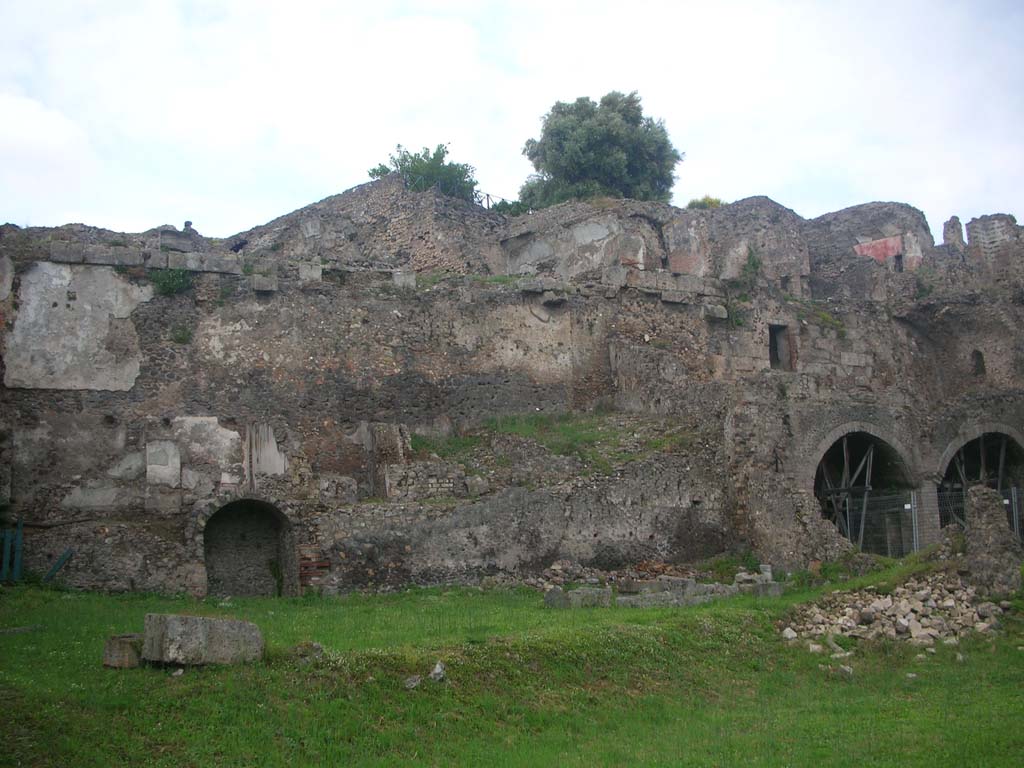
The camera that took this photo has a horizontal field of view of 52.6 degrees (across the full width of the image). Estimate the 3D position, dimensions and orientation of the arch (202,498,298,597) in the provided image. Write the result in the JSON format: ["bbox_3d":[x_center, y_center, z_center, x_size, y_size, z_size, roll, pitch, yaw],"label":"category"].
[{"bbox_3d":[-6.948,4.358,27.511,2.500,2.600,1.100,2,-9,-17],"label":"arch"}]

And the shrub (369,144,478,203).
[{"bbox_3d":[-3.219,-7.656,37.657,4.000,2.200,3.000,2,-9,-17],"label":"shrub"}]

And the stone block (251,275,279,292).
[{"bbox_3d":[-7.429,-2.950,30.951,0.788,0.449,0.550,2,-8,-23],"label":"stone block"}]

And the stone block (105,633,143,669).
[{"bbox_3d":[-4.627,3.178,12.300,0.390,0.400,0.420,-1,-9,0],"label":"stone block"}]

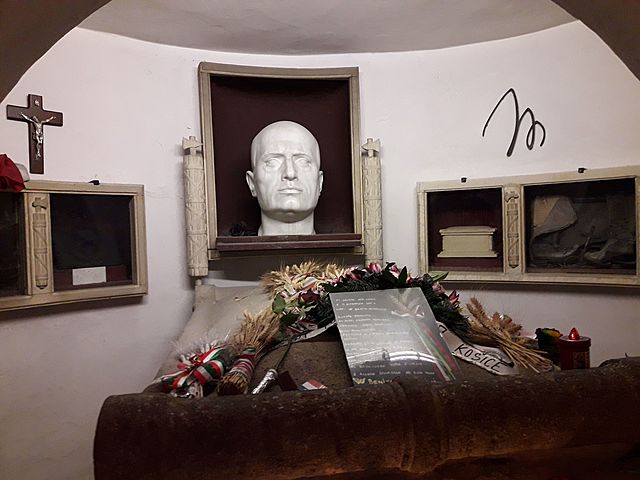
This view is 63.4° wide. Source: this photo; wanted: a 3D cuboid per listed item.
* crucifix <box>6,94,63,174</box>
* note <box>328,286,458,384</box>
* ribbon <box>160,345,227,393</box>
[{"bbox_3d":[-1.072,-0.397,1.950,0.030,0.300,0.208,-1,2,39],"label":"crucifix"},{"bbox_3d":[0.150,0.203,1.044,0.210,0.006,0.297,-3,38,-10],"label":"note"},{"bbox_3d":[-0.266,0.271,1.090,0.140,0.085,0.100,-2,2,-10],"label":"ribbon"}]

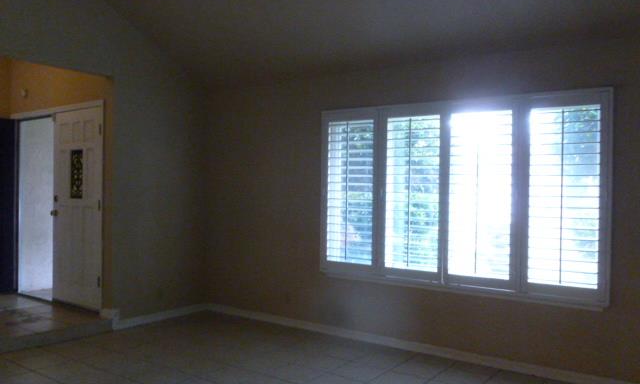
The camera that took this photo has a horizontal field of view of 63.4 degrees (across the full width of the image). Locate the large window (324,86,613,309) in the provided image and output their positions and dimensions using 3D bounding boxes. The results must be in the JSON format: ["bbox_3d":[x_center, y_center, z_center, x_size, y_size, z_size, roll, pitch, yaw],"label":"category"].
[{"bbox_3d":[1.001,0.019,4.263,2.472,1.536,0.120,1,0,37],"label":"large window"}]

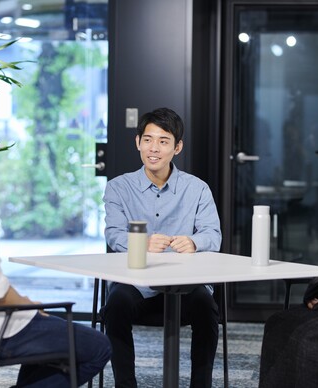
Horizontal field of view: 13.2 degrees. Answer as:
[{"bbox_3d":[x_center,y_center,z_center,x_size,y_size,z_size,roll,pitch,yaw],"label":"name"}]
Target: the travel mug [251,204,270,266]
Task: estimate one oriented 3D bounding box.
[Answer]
[{"bbox_3d":[0.376,0.155,5.070,0.066,0.219,0.066,1,2,0],"label":"travel mug"}]

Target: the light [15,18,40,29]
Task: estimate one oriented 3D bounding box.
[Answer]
[{"bbox_3d":[-1.686,-2.186,17.657,0.120,0.060,0.750,1,2,10],"label":"light"}]

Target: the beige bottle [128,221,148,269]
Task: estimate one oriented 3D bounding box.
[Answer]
[{"bbox_3d":[-0.075,0.183,4.930,0.066,0.170,0.066,1,2,0],"label":"beige bottle"}]

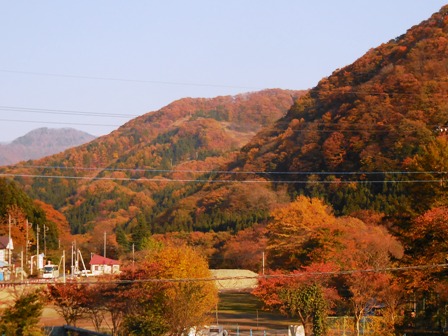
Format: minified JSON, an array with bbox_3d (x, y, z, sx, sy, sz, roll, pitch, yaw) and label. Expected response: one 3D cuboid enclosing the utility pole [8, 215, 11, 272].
[{"bbox_3d":[-41.359,14.643,175.000,0.370,11.400,0.370,-1,-4,0],"label":"utility pole"}]

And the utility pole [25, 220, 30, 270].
[{"bbox_3d":[-40.821,16.083,188.000,0.450,10.700,0.400,-1,-4,0],"label":"utility pole"}]

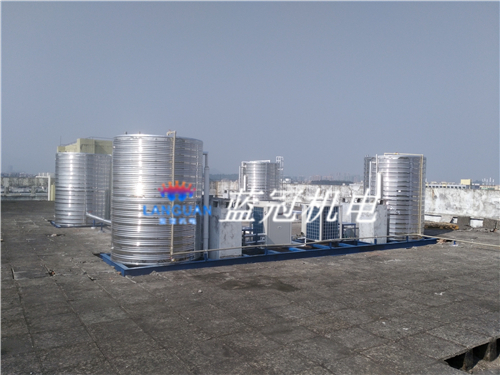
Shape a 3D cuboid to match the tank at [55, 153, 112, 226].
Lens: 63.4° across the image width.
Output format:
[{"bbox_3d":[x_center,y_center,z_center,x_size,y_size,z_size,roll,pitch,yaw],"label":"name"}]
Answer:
[{"bbox_3d":[-5.564,0.056,13.596,1.750,2.310,1.750,1,1,-22],"label":"tank"}]

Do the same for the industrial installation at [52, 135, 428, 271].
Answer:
[{"bbox_3d":[-0.685,0.208,13.140,8.990,2.570,8.830,1,1,-32],"label":"industrial installation"}]

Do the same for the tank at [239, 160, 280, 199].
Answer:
[{"bbox_3d":[0.450,0.130,18.020,1.780,2.370,1.780,1,1,0],"label":"tank"}]

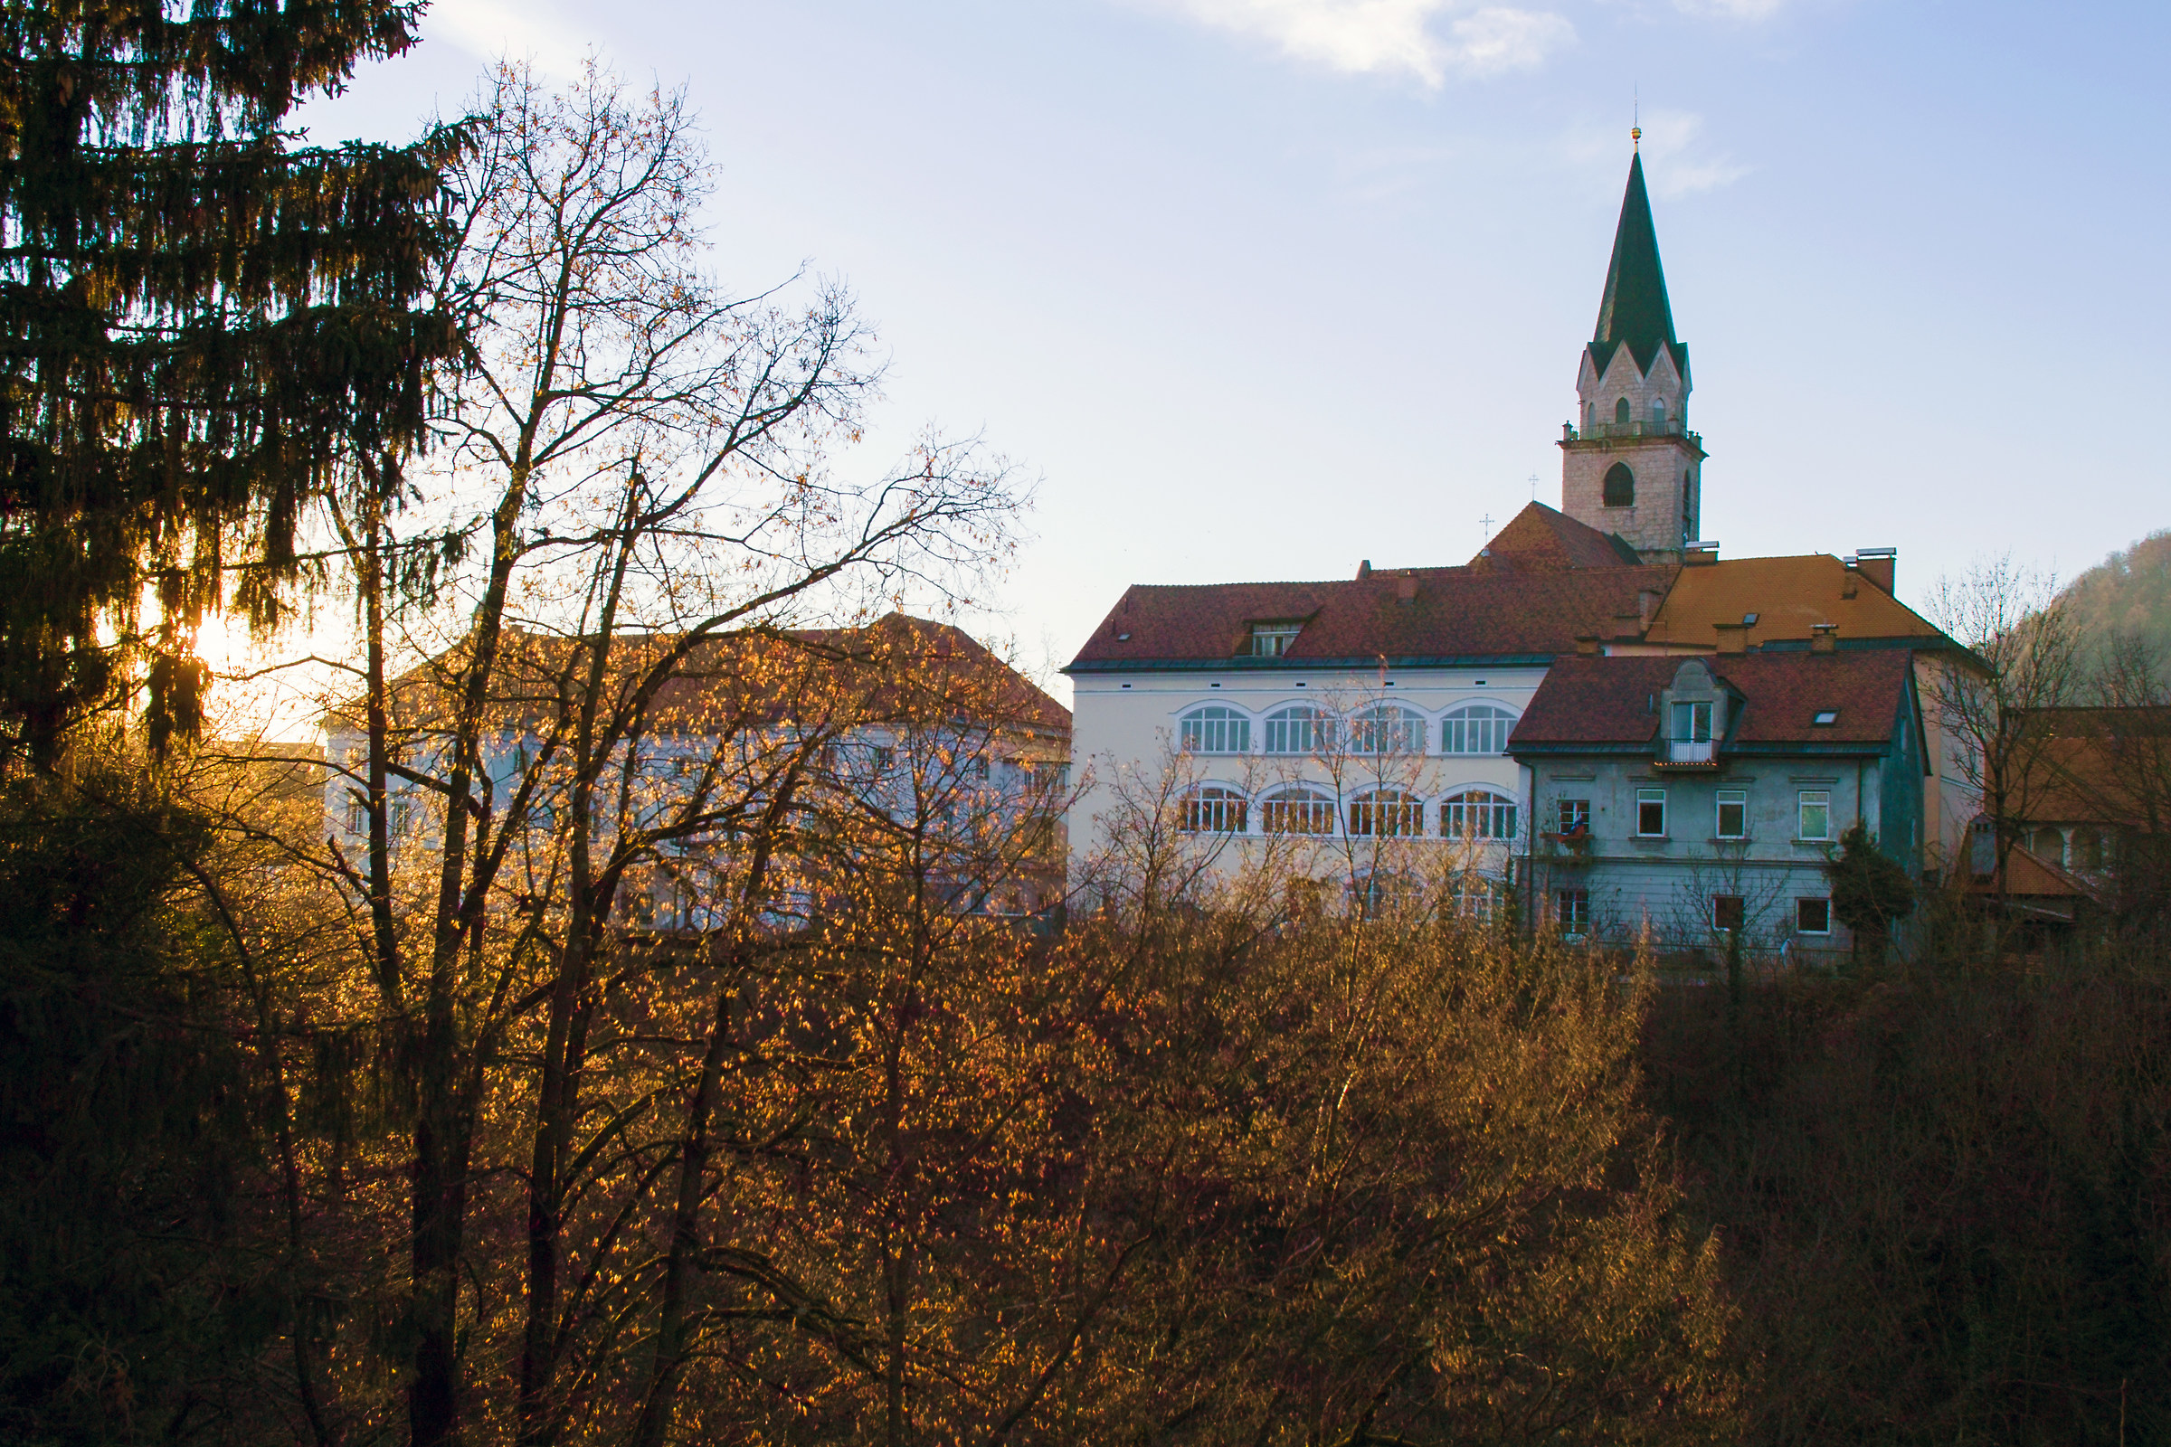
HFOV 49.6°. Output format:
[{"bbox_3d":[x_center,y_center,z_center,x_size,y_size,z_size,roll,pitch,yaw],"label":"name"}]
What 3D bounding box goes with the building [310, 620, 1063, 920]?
[{"bbox_3d":[-22.630,2.940,139.540,44.800,17.600,18.500,0,-4,32],"label":"building"}]

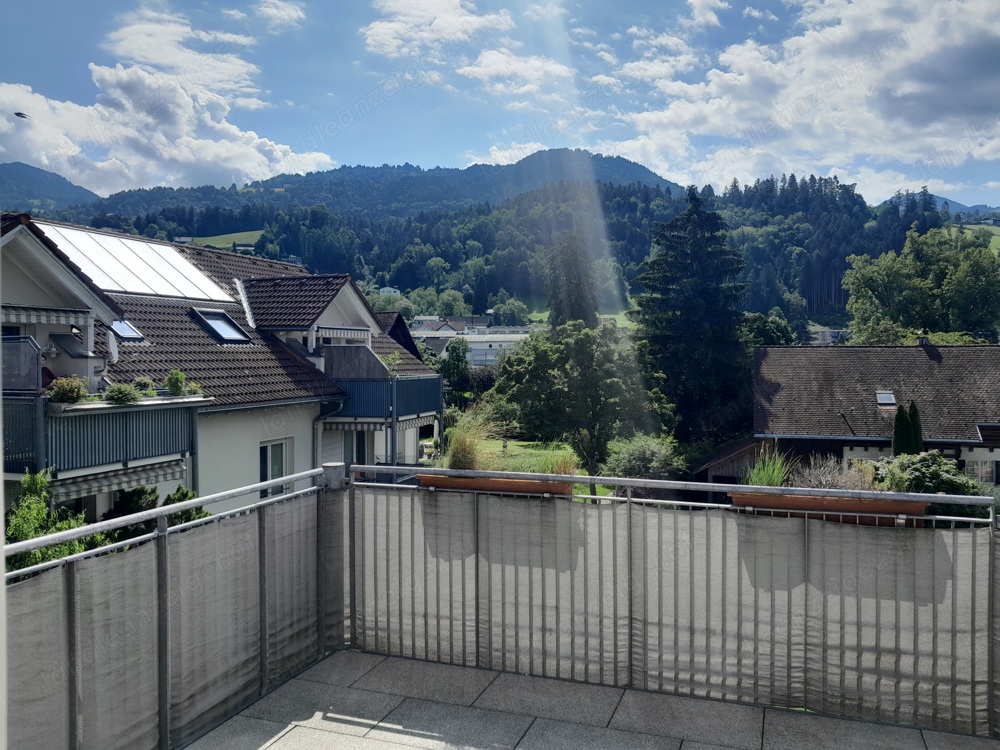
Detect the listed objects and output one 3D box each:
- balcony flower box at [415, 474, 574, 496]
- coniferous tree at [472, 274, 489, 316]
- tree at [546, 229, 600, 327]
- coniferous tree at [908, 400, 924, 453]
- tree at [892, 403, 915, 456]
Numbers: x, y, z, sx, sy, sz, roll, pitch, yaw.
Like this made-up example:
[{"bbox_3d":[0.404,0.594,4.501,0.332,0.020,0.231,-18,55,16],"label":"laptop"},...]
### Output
[{"bbox_3d":[-0.026,0.604,3.971,0.800,0.170,0.190,0,1,19],"label":"balcony flower box"},{"bbox_3d":[-7.981,-31.483,320.229,6.100,19.500,6.100,0,1,0],"label":"coniferous tree"},{"bbox_3d":[7.038,-4.839,75.217,5.200,18.500,5.200,0,1,0],"label":"tree"},{"bbox_3d":[14.194,2.851,26.846,0.780,3.950,0.780,0,1,0],"label":"coniferous tree"},{"bbox_3d":[13.420,2.883,26.045,0.800,3.800,0.800,0,1,0],"label":"tree"}]

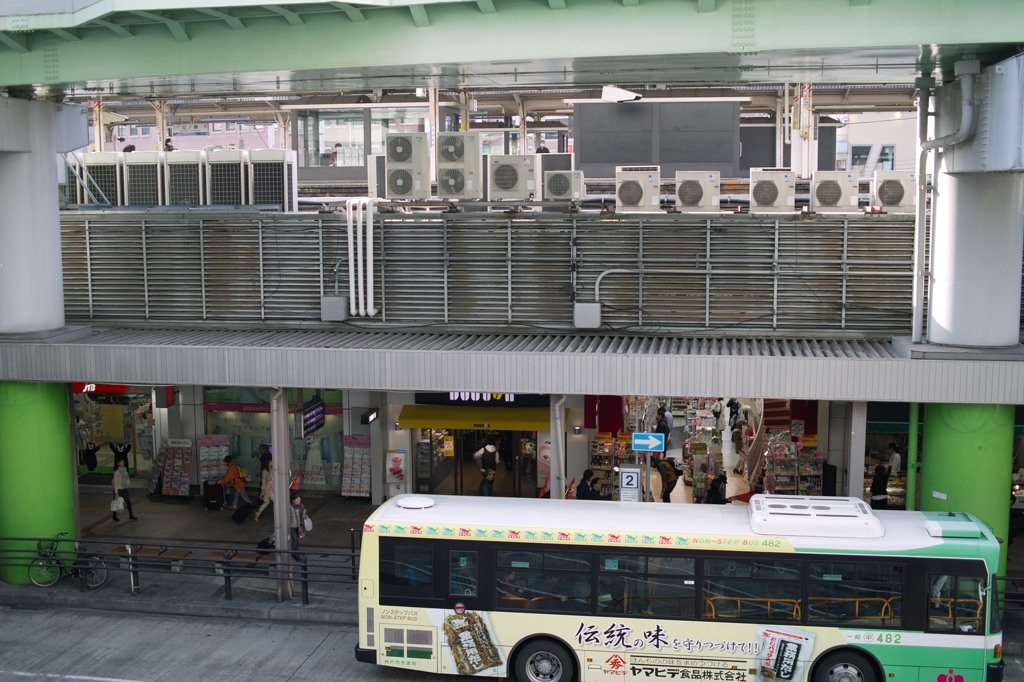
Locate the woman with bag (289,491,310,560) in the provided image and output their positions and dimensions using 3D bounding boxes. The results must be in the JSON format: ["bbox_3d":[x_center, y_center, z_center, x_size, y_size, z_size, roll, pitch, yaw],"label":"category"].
[{"bbox_3d":[-4.737,4.105,25.834,0.420,1.560,0.500,5,8,38],"label":"woman with bag"}]

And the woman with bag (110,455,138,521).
[{"bbox_3d":[-9.746,3.709,29.225,0.580,1.620,0.460,3,7,24],"label":"woman with bag"}]

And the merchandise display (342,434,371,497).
[{"bbox_3d":[-4.203,3.492,31.611,0.740,1.740,0.420,1,6,10],"label":"merchandise display"}]

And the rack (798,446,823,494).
[{"bbox_3d":[7.367,3.537,28.803,0.564,1.804,0.450,1,7,8],"label":"rack"}]

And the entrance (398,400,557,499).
[{"bbox_3d":[-0.683,3.017,29.715,4.282,2.632,0.900,1,7,8],"label":"entrance"}]

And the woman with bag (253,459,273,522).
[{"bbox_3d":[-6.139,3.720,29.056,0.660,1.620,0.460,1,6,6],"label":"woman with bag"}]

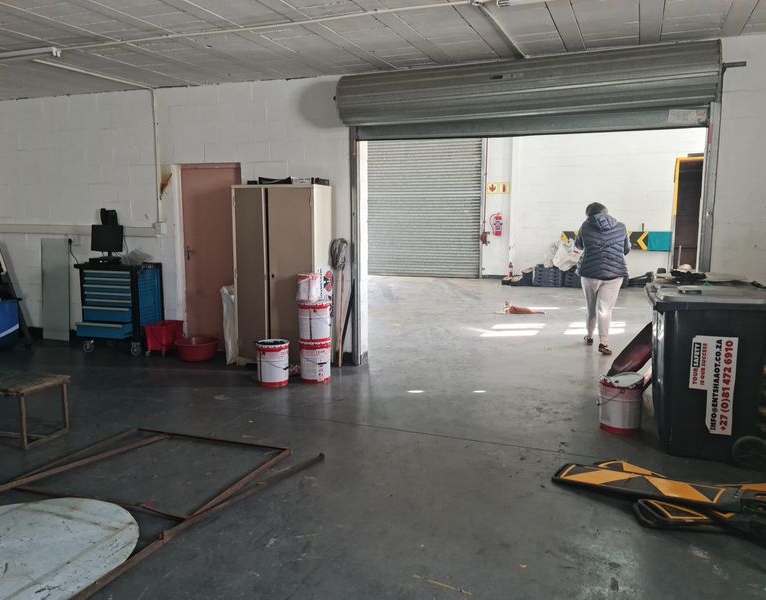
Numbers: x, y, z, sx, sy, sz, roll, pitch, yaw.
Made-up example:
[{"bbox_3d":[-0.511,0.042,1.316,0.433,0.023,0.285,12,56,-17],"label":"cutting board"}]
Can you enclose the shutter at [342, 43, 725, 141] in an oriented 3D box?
[{"bbox_3d":[1.119,-1.756,5.402,3.149,0.618,0.458,3,8,22],"label":"shutter"}]

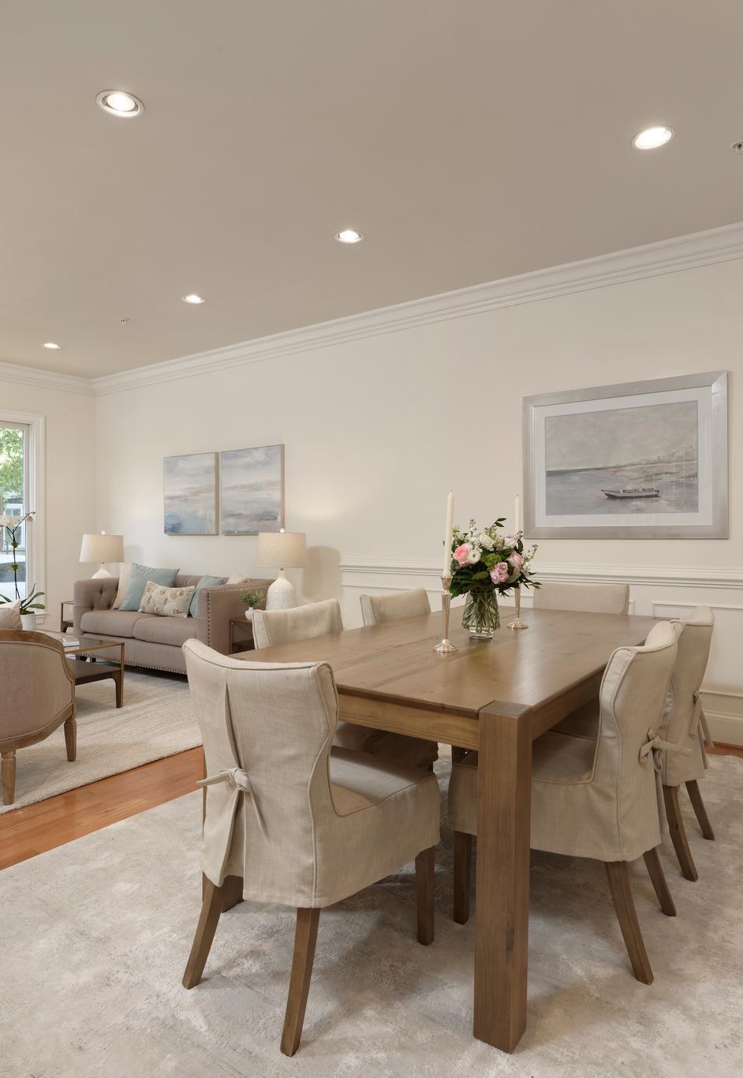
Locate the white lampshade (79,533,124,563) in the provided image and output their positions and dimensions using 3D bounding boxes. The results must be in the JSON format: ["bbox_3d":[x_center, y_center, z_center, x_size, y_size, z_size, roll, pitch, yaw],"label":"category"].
[{"bbox_3d":[-2.519,0.084,5.885,0.380,0.275,0.380,0,2,35],"label":"white lampshade"}]

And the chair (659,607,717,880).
[{"bbox_3d":[0.927,0.691,2.362,0.620,0.885,0.480,0,2,37],"label":"chair"}]

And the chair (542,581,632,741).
[{"bbox_3d":[1.000,0.683,3.223,0.520,0.890,0.570,0,1,35],"label":"chair"}]

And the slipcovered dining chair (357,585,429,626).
[{"bbox_3d":[0.300,0.692,2.901,0.570,0.890,0.520,0,1,37],"label":"slipcovered dining chair"}]

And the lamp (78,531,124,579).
[{"bbox_3d":[-2.518,0.259,5.889,0.380,0.650,0.380,0,2,35],"label":"lamp"}]

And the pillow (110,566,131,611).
[{"bbox_3d":[-2.009,0.410,5.494,0.480,0.480,0.140,0,-17,12],"label":"pillow"}]

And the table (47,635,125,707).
[{"bbox_3d":[-2.334,0.913,4.257,1.190,0.430,0.660,0,1,35],"label":"table"}]

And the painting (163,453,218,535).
[{"bbox_3d":[-1.676,-0.409,5.823,0.715,0.735,0.040,0,1,35],"label":"painting"}]

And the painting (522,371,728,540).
[{"bbox_3d":[1.439,-0.447,3.671,1.130,0.906,0.040,0,1,35],"label":"painting"}]

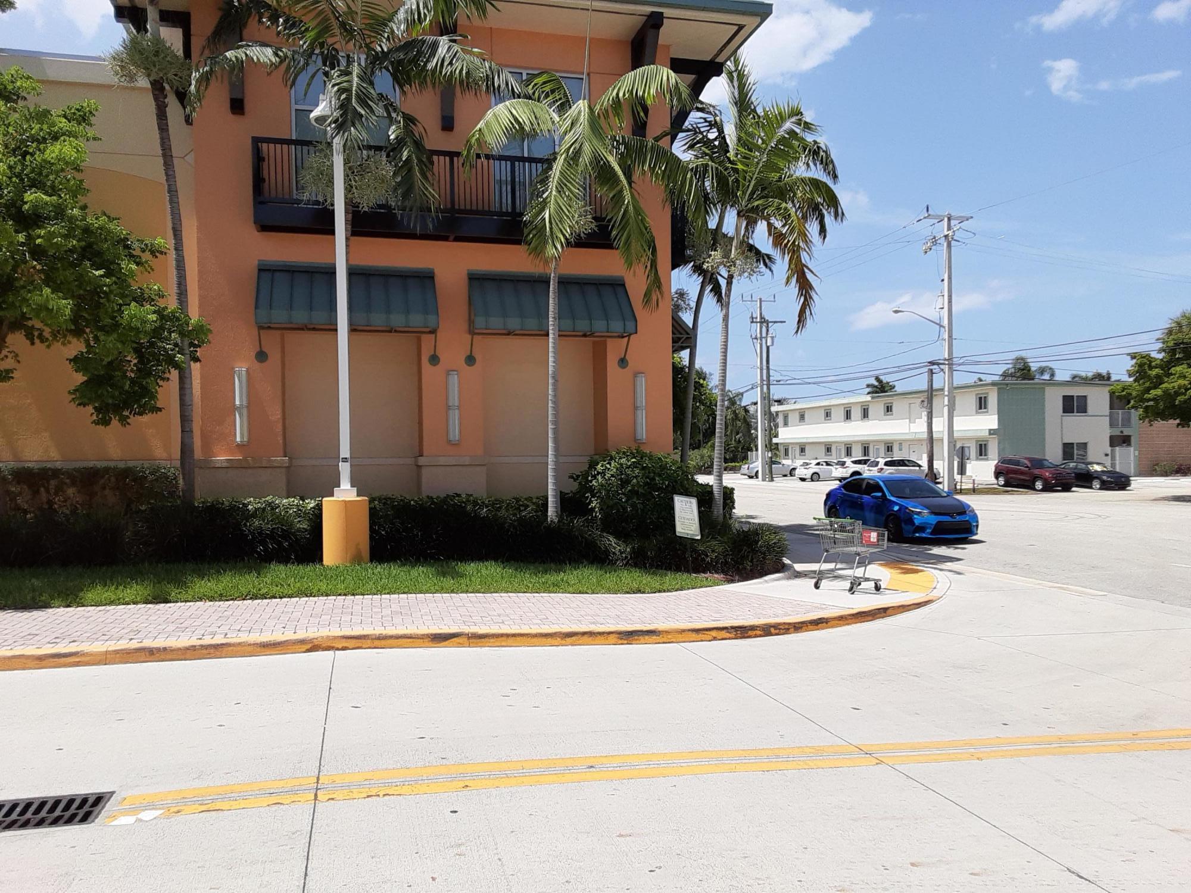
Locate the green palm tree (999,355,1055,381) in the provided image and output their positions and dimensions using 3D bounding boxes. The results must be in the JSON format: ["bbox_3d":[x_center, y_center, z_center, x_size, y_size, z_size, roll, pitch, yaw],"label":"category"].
[{"bbox_3d":[42.700,-3.300,92.000,6.300,11.500,6.300,-1,-1,0],"label":"green palm tree"}]

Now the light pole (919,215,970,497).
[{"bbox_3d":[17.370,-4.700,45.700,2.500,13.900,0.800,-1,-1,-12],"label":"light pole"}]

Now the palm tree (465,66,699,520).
[{"bbox_3d":[-0.250,-2.500,17.300,4.300,8.900,4.200,-1,-1,0],"label":"palm tree"}]

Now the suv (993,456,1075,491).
[{"bbox_3d":[24.909,1.470,52.800,1.930,1.760,4.800,0,-1,-15],"label":"suv"}]

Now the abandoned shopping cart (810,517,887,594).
[{"bbox_3d":[3.391,1.444,12.400,0.900,0.980,0.570,0,-1,-37],"label":"abandoned shopping cart"}]

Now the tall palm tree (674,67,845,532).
[{"bbox_3d":[2.951,-2.569,16.600,2.950,8.750,3.000,0,-1,0],"label":"tall palm tree"}]

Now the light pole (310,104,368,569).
[{"bbox_3d":[-3.753,-1.756,13.700,0.830,7.000,0.670,0,-1,-6],"label":"light pole"}]

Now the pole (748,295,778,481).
[{"bbox_3d":[12.550,-4.430,70.200,2.400,14.000,0.600,-1,-1,-12],"label":"pole"}]

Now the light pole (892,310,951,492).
[{"bbox_3d":[16.070,-2.250,45.450,3.000,9.000,0.500,-1,-1,-12],"label":"light pole"}]

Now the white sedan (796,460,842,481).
[{"bbox_3d":[16.750,1.740,66.400,4.550,1.450,1.780,0,-1,-19],"label":"white sedan"}]

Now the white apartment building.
[{"bbox_3d":[26.550,-0.840,75.400,10.800,6.200,32.300,-1,-1,-14],"label":"white apartment building"}]

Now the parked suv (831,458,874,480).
[{"bbox_3d":[18.896,1.583,64.500,4.600,1.690,1.840,0,-1,-16],"label":"parked suv"}]

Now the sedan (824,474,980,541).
[{"bbox_3d":[7.060,1.365,21.767,1.780,1.460,4.640,-1,-1,-11],"label":"sedan"}]

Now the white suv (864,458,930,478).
[{"bbox_3d":[20.328,1.497,61.500,4.600,1.720,1.800,0,-1,-16],"label":"white suv"}]

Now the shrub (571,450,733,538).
[{"bbox_3d":[0.971,0.852,15.900,2.750,1.650,2.100,-1,-1,14],"label":"shrub"}]

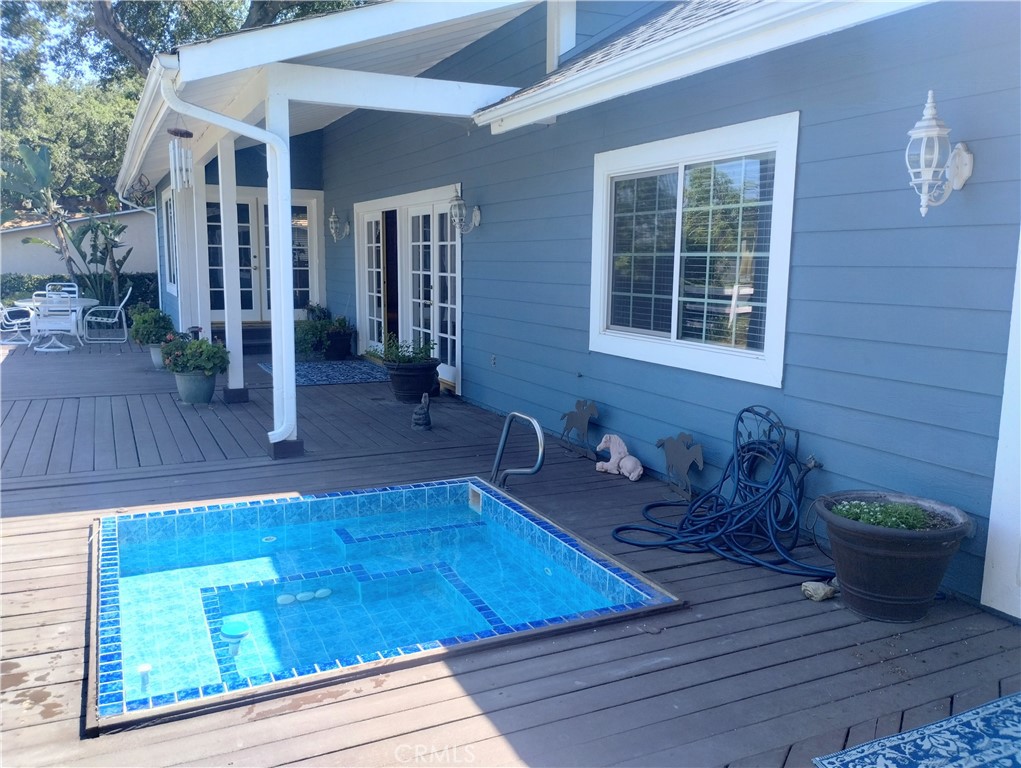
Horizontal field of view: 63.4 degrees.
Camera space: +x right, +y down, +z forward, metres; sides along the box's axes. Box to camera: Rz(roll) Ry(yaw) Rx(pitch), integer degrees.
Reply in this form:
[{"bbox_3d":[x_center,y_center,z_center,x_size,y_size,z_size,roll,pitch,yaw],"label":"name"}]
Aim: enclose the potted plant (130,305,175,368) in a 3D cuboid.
[{"bbox_3d":[-4.831,-0.630,11.051,0.620,0.880,0.620,-3,9,-26],"label":"potted plant"}]

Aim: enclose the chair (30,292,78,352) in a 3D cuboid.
[{"bbox_3d":[-6.811,-0.951,12.315,0.630,0.849,0.700,-3,10,-24],"label":"chair"}]

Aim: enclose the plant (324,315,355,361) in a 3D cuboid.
[{"bbox_3d":[-2.336,-0.621,11.236,0.410,0.578,0.410,-3,10,-25],"label":"plant"}]

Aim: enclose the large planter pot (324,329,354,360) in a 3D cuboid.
[{"bbox_3d":[-2.643,-0.603,12.574,0.430,0.450,0.430,1,8,0],"label":"large planter pot"}]

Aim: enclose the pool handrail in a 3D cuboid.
[{"bbox_3d":[0.039,0.445,5.308,0.060,0.550,0.750,-3,9,-26],"label":"pool handrail"}]

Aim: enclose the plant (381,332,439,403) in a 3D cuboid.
[{"bbox_3d":[-0.977,-0.162,8.099,0.570,0.667,0.570,1,9,0],"label":"plant"}]

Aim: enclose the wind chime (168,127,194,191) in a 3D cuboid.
[{"bbox_3d":[-2.276,-1.560,5.720,0.180,0.440,0.180,-3,9,-26],"label":"wind chime"}]

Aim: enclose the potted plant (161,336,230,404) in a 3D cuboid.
[{"bbox_3d":[-3.032,-0.144,7.932,0.630,0.626,0.630,-3,10,-25],"label":"potted plant"}]

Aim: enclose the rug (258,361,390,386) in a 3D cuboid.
[{"bbox_3d":[-2.220,-0.155,10.086,1.345,0.012,2.017,-3,10,-25],"label":"rug"}]

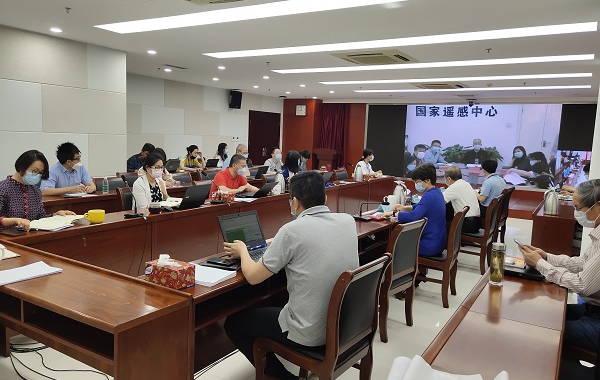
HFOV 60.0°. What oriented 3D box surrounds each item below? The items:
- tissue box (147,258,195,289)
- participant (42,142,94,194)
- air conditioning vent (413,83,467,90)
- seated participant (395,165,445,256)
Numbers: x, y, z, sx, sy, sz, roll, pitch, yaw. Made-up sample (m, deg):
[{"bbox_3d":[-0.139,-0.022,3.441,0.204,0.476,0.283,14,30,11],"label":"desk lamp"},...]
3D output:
[{"bbox_3d":[-0.591,0.379,2.377,0.215,0.092,0.118,6,7,31],"label":"tissue box"},{"bbox_3d":[-2.340,0.143,5.446,0.680,1.280,0.560,6,7,31],"label":"participant"},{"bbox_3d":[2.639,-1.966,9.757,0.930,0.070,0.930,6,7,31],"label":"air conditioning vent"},{"bbox_3d":[0.977,0.371,4.581,0.720,1.260,0.480,6,7,31],"label":"seated participant"}]

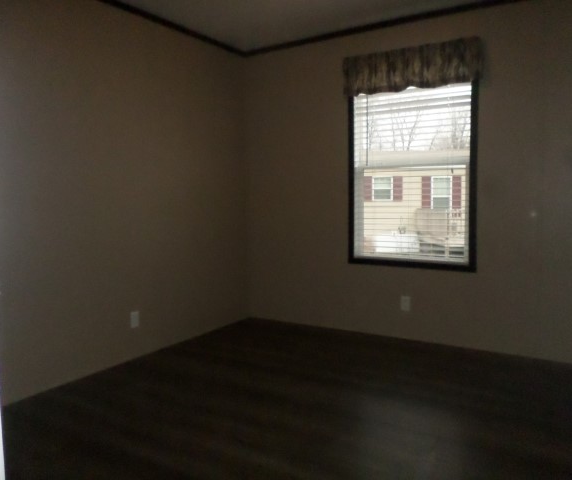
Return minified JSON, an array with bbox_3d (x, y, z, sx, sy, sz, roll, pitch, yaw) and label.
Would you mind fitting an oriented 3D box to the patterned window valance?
[{"bbox_3d":[0.898,-1.247,3.383,0.991,0.279,0.099,2,6,32],"label":"patterned window valance"}]

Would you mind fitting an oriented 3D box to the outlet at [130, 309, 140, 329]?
[{"bbox_3d":[-1.057,0.562,3.257,0.012,0.115,0.072,2,6,32],"label":"outlet"}]

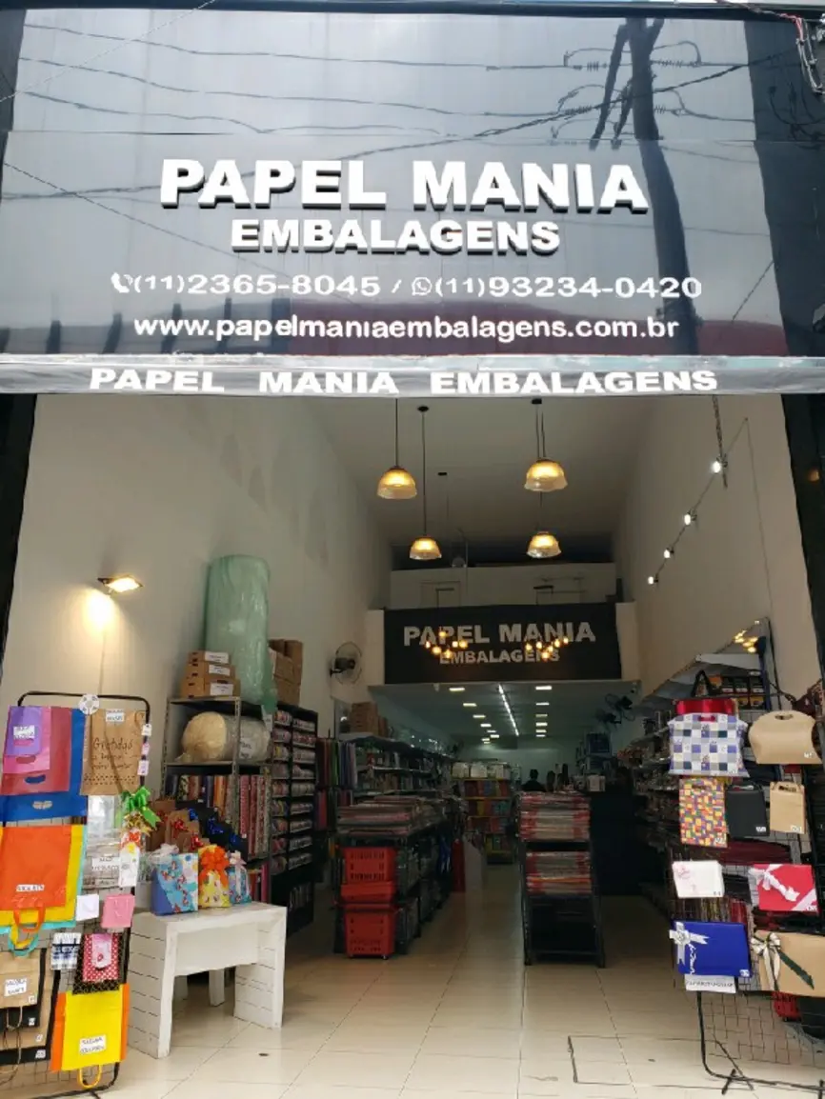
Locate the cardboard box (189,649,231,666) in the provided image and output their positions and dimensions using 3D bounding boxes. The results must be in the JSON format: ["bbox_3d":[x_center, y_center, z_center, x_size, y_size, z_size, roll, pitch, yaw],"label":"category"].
[{"bbox_3d":[-1.645,0.895,6.693,0.203,0.097,0.262,-11,-19,31],"label":"cardboard box"}]

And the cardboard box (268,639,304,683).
[{"bbox_3d":[-1.491,1.270,9.365,0.400,0.500,0.550,-3,-16,8],"label":"cardboard box"}]

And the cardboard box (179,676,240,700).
[{"bbox_3d":[-1.607,1.132,6.598,0.262,0.160,0.358,-11,-19,31],"label":"cardboard box"}]

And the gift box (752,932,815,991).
[{"bbox_3d":[1.623,1.810,3.621,0.262,0.237,0.039,-8,-18,24],"label":"gift box"}]

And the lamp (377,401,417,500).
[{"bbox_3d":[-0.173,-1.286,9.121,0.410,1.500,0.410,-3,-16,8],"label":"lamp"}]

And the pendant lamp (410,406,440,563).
[{"bbox_3d":[0.172,-0.956,11.746,0.420,2.270,0.420,-3,-16,8],"label":"pendant lamp"}]

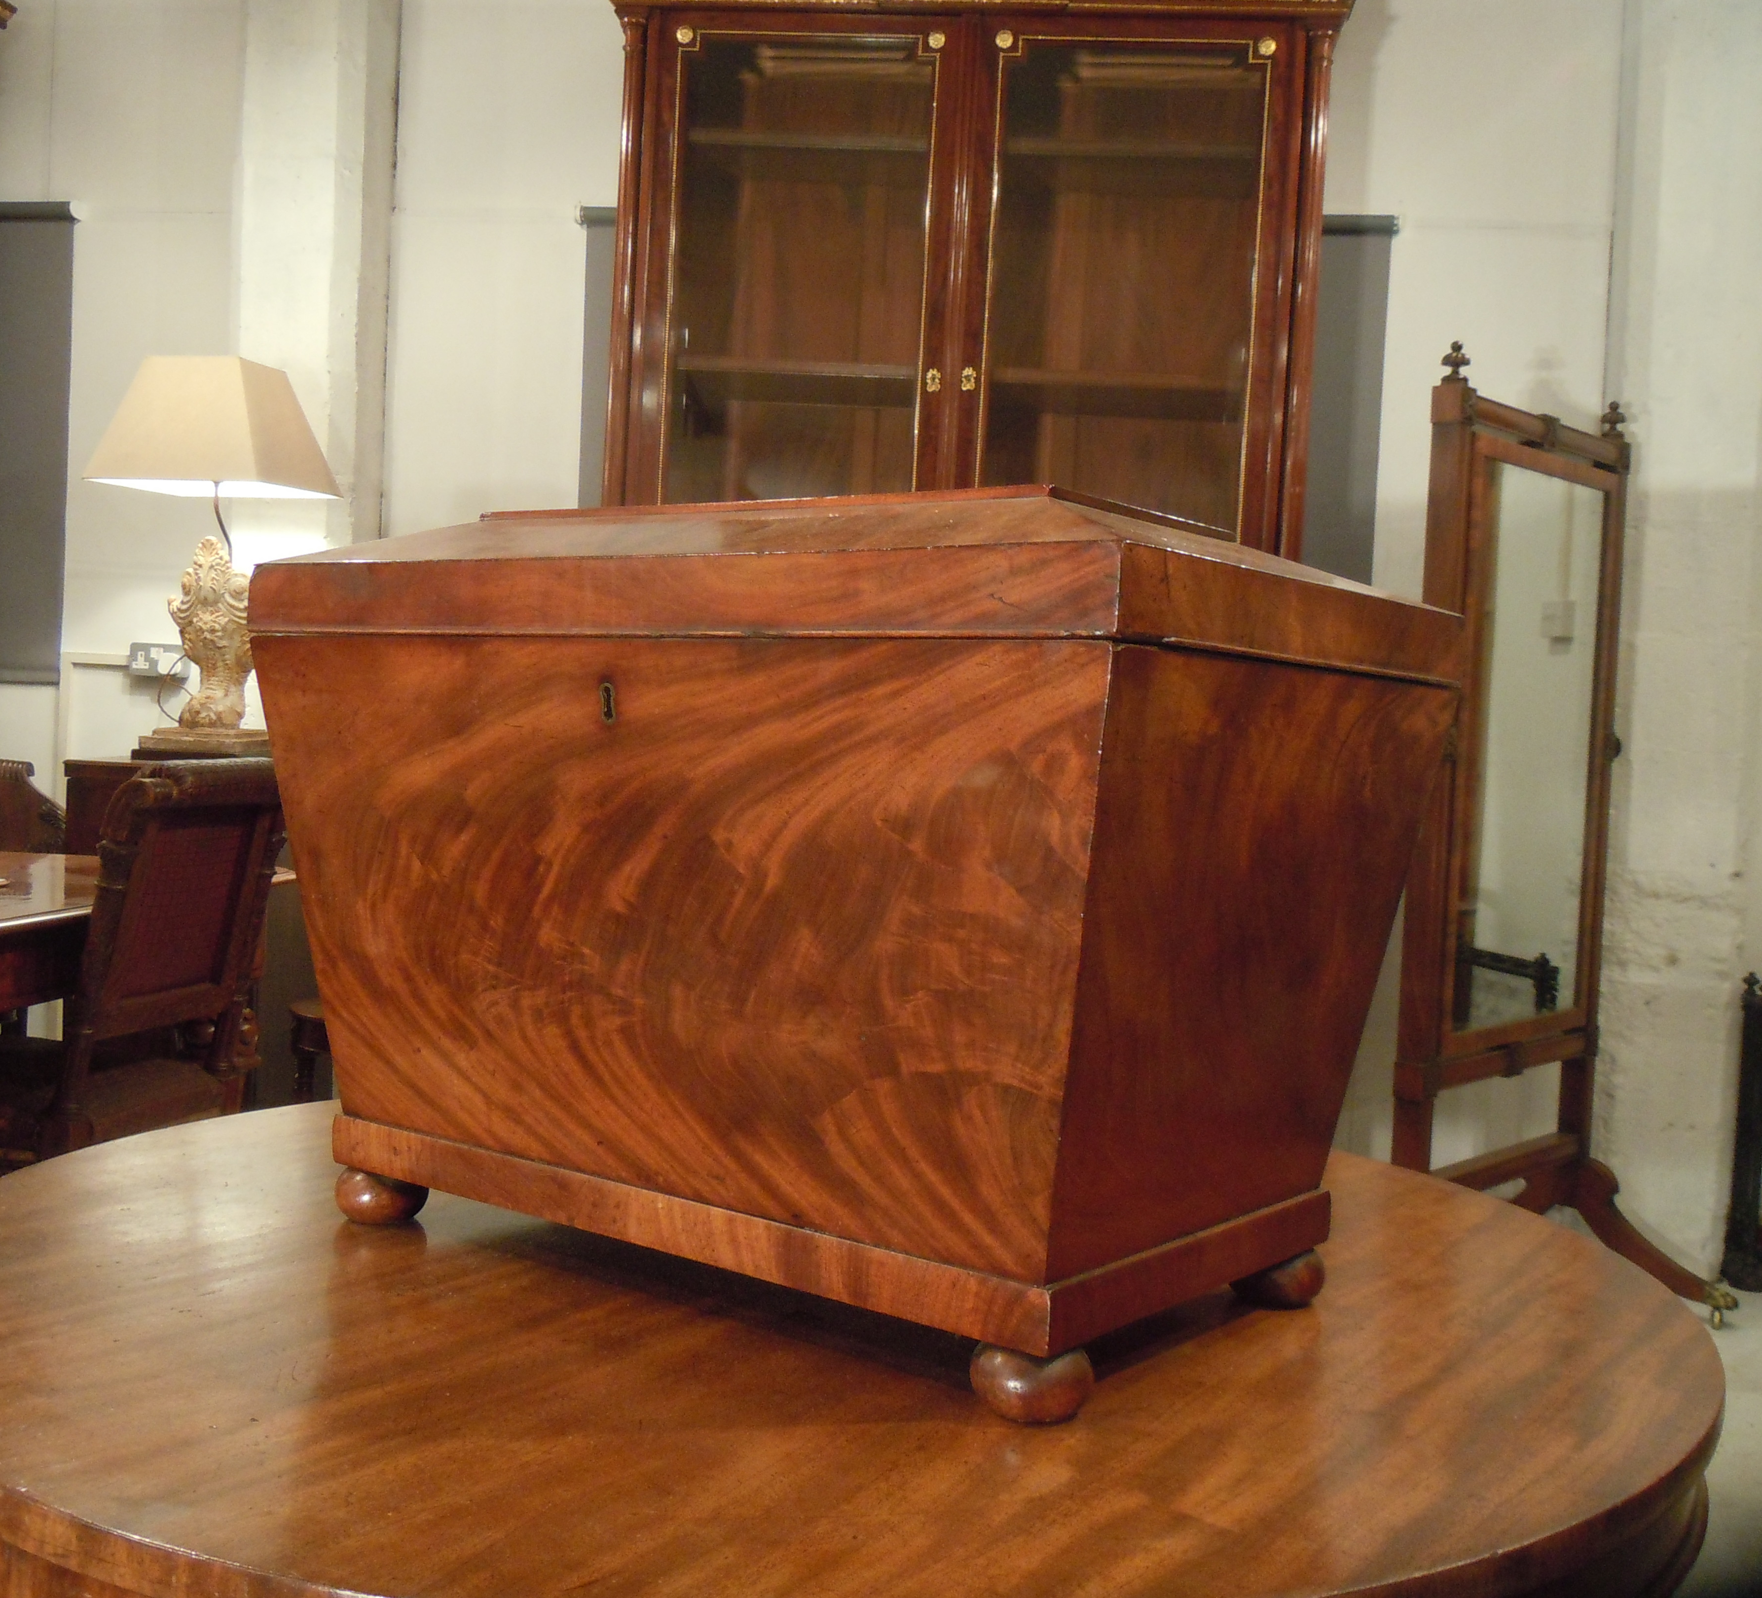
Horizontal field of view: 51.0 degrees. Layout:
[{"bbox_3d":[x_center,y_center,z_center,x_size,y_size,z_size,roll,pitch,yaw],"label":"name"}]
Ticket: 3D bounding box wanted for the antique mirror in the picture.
[{"bbox_3d":[1.262,0.101,3.667,0.650,1.870,0.730,4,2,44],"label":"antique mirror"}]

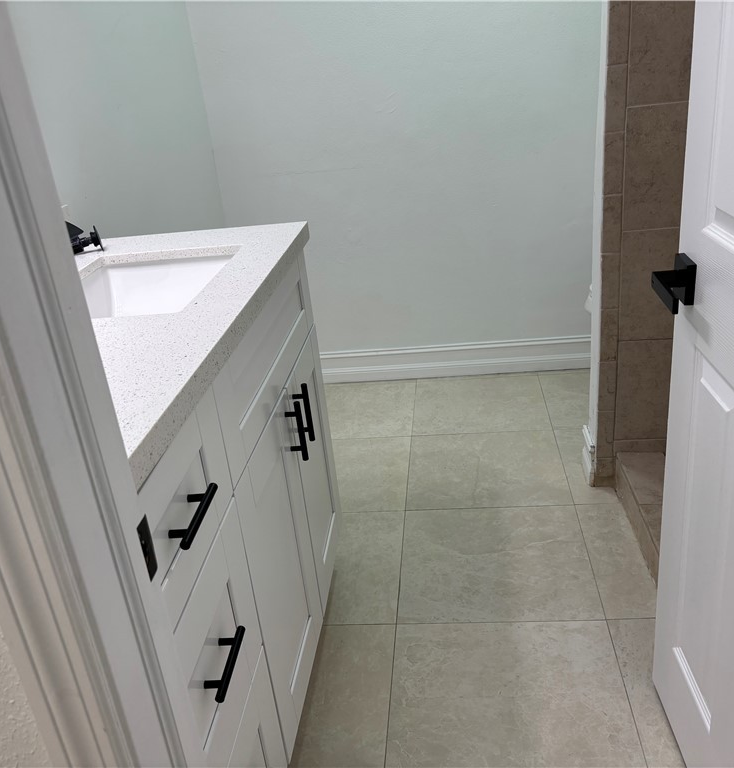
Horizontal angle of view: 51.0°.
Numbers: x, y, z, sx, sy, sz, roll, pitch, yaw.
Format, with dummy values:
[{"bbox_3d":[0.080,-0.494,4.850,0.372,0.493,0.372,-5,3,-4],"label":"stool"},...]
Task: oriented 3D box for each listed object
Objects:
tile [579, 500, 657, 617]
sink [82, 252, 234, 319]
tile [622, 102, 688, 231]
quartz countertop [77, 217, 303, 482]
[{"bbox_3d":[0.654,0.457,2.014,0.142,0.012,0.482,-3,23,7],"label":"tile"},{"bbox_3d":[-0.421,-0.101,1.444,0.330,0.155,0.445,-3,23,7],"label":"sink"},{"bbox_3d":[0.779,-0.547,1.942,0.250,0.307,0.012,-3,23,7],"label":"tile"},{"bbox_3d":[-0.472,-0.103,1.311,0.560,0.042,1.215,-3,24,7],"label":"quartz countertop"}]

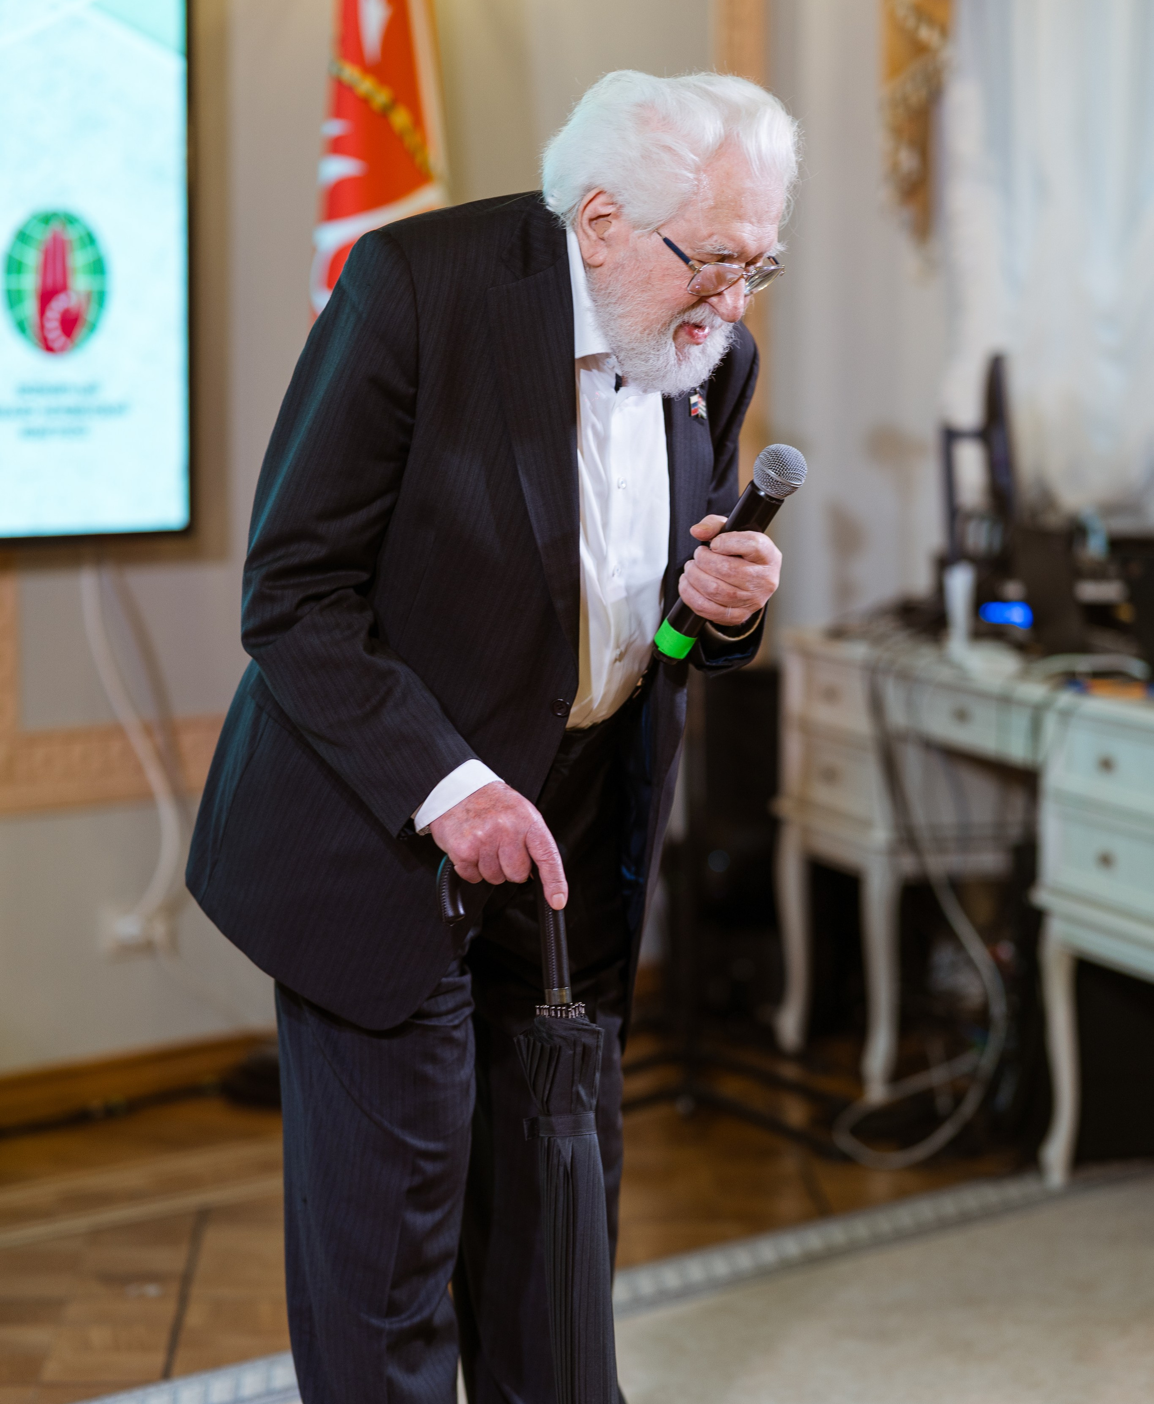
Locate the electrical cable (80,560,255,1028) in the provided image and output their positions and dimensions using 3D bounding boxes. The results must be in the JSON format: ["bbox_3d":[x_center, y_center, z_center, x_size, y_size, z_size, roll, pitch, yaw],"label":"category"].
[{"bbox_3d":[-0.692,0.154,6.902,0.090,0.790,0.370,5,7,44],"label":"electrical cable"}]

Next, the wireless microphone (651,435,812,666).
[{"bbox_3d":[0.149,-0.143,3.940,0.052,0.245,0.052,9,27,-50],"label":"wireless microphone"}]

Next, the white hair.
[{"bbox_3d":[0.089,-0.535,4.000,0.260,0.185,0.215,30,21,31],"label":"white hair"}]

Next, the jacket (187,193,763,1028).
[{"bbox_3d":[-0.103,-0.094,4.080,0.500,0.820,0.550,17,14,38],"label":"jacket"}]

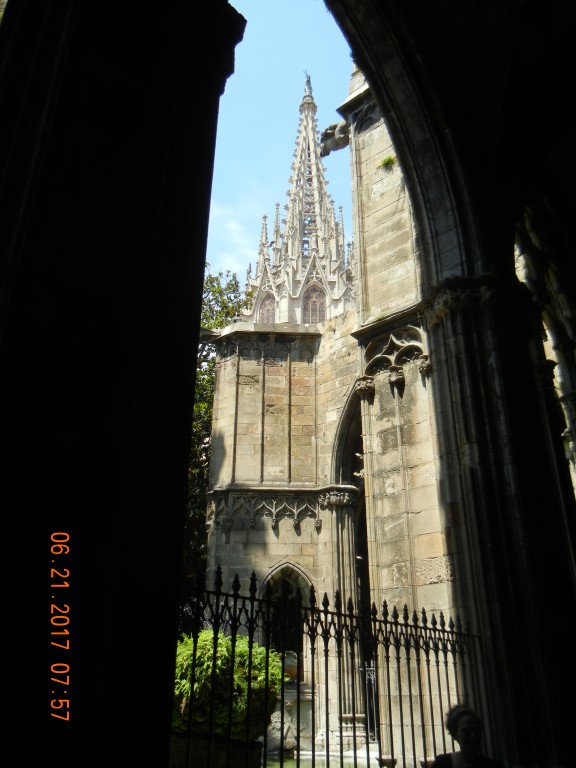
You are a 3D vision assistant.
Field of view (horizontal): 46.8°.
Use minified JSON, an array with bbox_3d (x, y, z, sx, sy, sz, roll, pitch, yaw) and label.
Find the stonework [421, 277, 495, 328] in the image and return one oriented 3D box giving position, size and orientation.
[{"bbox_3d":[2.457,-1.150,9.285,0.950,0.460,0.620,-21,-33,36],"label":"stonework"}]

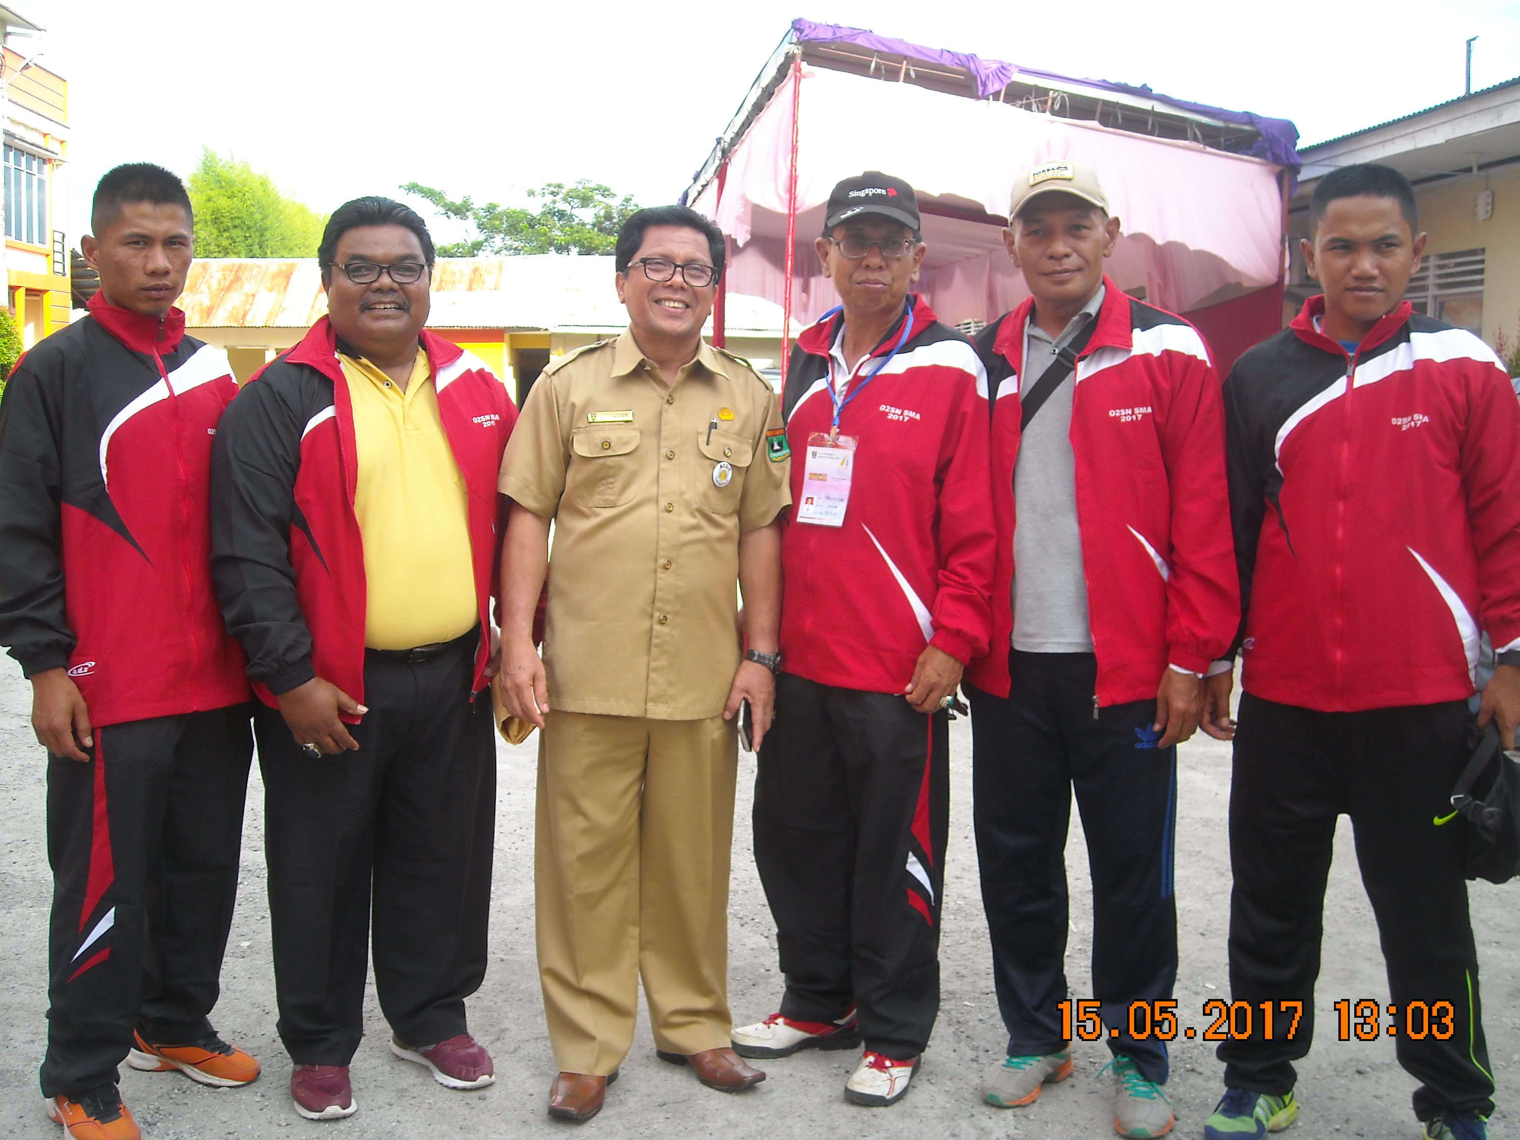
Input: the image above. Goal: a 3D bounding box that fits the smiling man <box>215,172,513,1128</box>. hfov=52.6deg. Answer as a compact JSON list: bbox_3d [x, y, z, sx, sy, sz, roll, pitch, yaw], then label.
[{"bbox_3d":[-0.715,0.155,2.855,0.600,1.655,0.420,-3,8,-23],"label":"smiling man"}]

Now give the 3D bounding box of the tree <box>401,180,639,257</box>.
[{"bbox_3d":[-7.200,-8.902,49.260,9.000,7.500,8.000,0,8,0],"label":"tree"}]

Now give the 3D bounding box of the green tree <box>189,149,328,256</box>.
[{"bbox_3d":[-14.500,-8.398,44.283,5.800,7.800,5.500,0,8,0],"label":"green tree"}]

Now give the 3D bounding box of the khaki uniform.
[{"bbox_3d":[-0.214,0.252,2.847,0.500,1.385,0.340,-2,8,-15],"label":"khaki uniform"}]

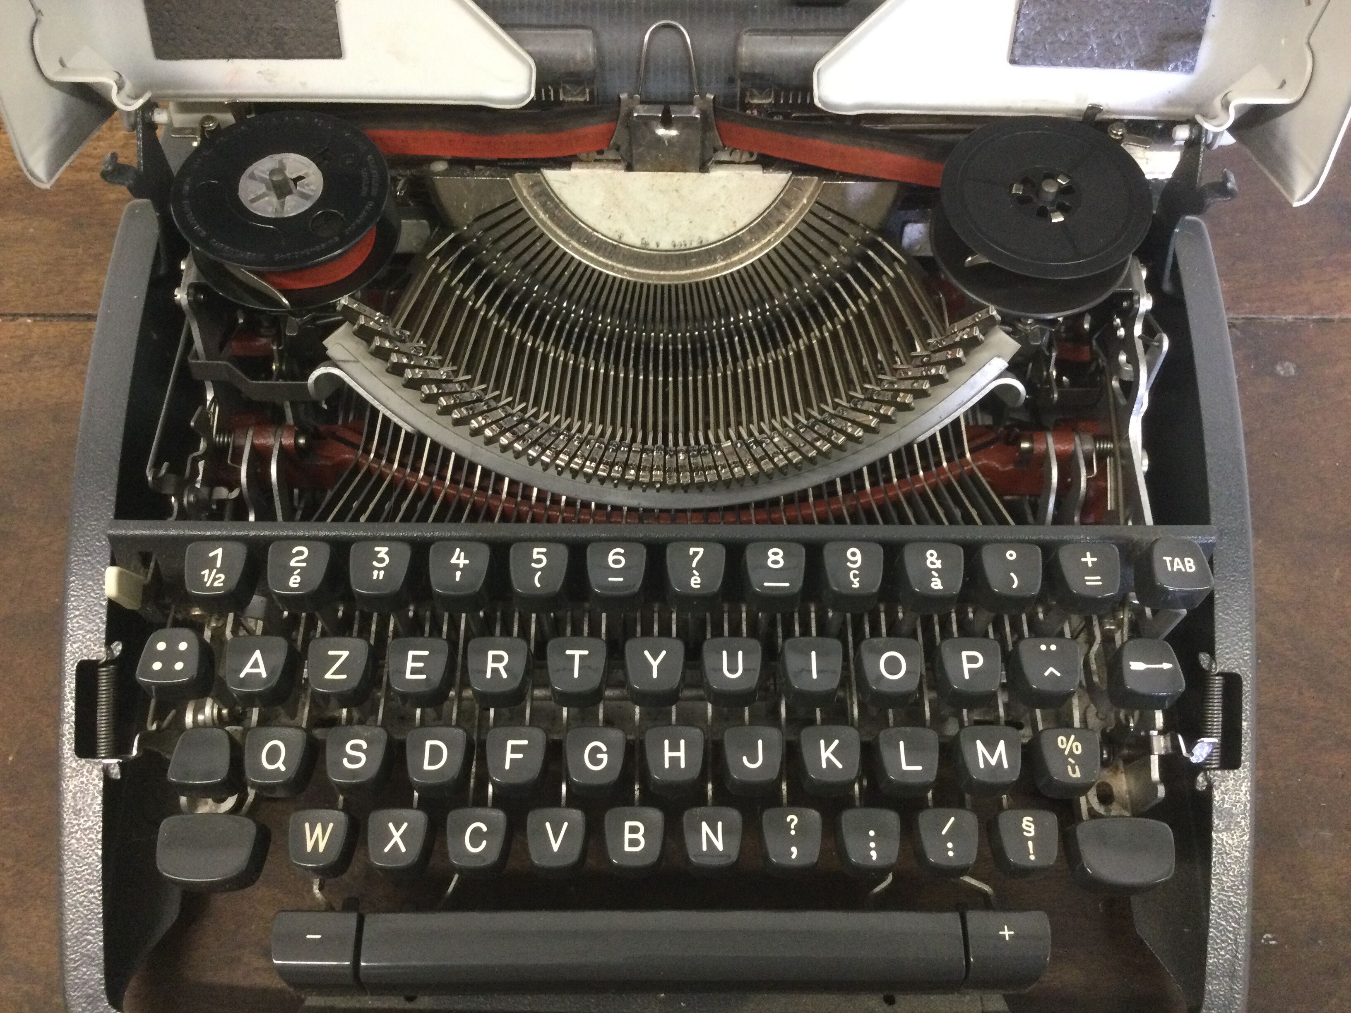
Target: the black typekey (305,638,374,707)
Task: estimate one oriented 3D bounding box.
[{"bbox_3d":[-0.081,0.040,0.294,0.014,0.011,0.014,0,62,0],"label":"black typekey"}]

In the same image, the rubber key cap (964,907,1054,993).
[{"bbox_3d":[0.080,0.108,0.293,0.020,0.011,0.017,0,62,0],"label":"rubber key cap"}]

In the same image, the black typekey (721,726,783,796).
[{"bbox_3d":[0.019,0.063,0.297,0.015,0.010,0.015,1,62,-2],"label":"black typekey"}]

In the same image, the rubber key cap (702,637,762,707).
[{"bbox_3d":[0.014,0.041,0.298,0.015,0.010,0.015,1,62,-2],"label":"rubber key cap"}]

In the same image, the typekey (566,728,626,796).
[{"bbox_3d":[-0.019,0.062,0.294,0.014,0.011,0.014,0,62,0],"label":"typekey"}]

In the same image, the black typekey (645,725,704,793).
[{"bbox_3d":[0.000,0.062,0.294,0.014,0.011,0.014,0,62,0],"label":"black typekey"}]

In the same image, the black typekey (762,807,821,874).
[{"bbox_3d":[0.029,0.082,0.296,0.015,0.009,0.014,0,61,0],"label":"black typekey"}]

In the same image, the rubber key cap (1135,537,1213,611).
[{"bbox_3d":[0.124,0.017,0.300,0.015,0.010,0.015,1,62,-2],"label":"rubber key cap"}]

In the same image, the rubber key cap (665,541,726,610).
[{"bbox_3d":[0.005,0.017,0.295,0.015,0.009,0.015,0,62,-1],"label":"rubber key cap"}]

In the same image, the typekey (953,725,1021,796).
[{"bbox_3d":[0.076,0.061,0.295,0.015,0.009,0.014,0,61,0],"label":"typekey"}]

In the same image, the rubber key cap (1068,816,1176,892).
[{"bbox_3d":[0.110,0.086,0.298,0.024,0.009,0.017,0,62,-1],"label":"rubber key cap"}]

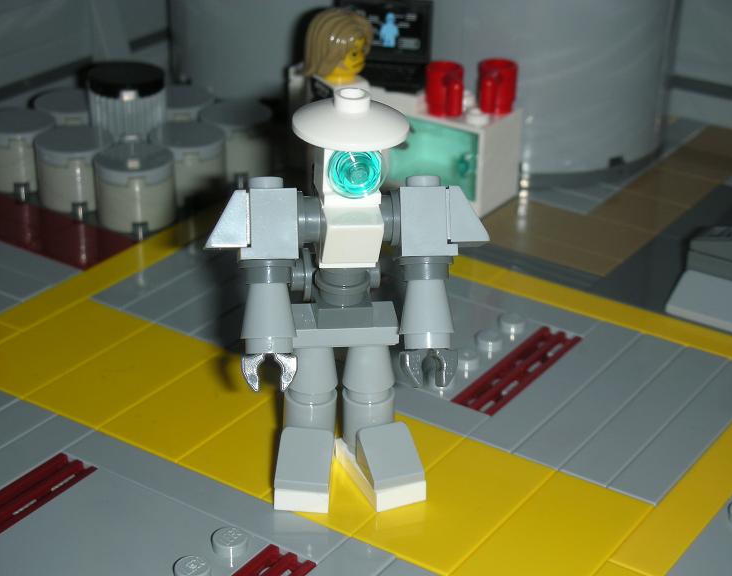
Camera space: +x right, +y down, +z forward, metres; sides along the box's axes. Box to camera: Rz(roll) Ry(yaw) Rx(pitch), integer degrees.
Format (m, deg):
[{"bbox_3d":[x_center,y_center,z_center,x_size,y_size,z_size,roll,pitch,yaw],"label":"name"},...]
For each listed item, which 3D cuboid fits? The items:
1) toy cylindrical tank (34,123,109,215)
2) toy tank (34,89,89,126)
[{"bbox_3d":[-0.059,-0.024,0.329,0.016,0.013,0.016,1,27,-1],"label":"toy cylindrical tank"},{"bbox_3d":[-0.063,-0.034,0.349,0.016,0.013,0.016,18,31,29],"label":"toy tank"}]

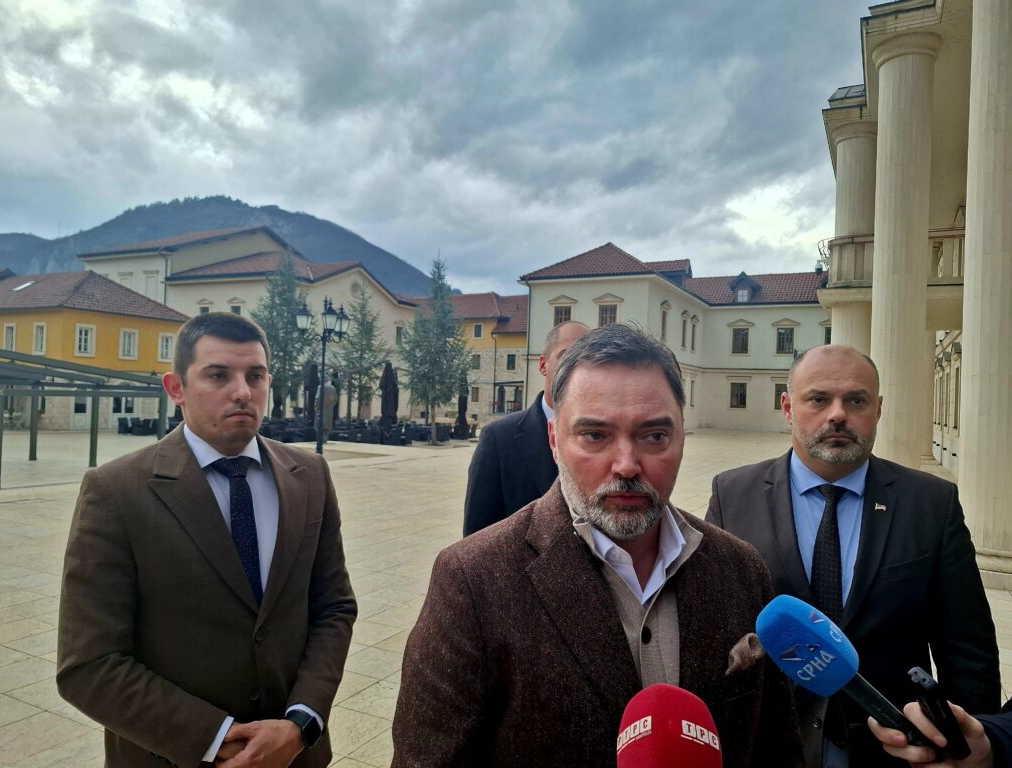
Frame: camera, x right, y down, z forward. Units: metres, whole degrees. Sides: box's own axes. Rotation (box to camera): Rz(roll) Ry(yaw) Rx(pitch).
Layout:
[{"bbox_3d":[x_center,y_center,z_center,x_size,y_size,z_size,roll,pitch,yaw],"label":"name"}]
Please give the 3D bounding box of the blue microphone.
[{"bbox_3d":[0.336,0.291,0.660,0.215,0.064,0.064,43,29,2],"label":"blue microphone"}]

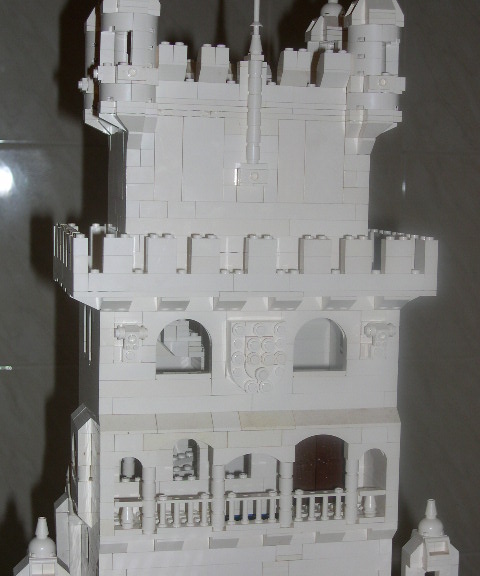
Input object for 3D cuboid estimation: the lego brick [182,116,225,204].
[{"bbox_3d":[-0.021,-0.073,0.656,0.024,0.048,0.008,0,6,-13],"label":"lego brick"}]

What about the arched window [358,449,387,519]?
[{"bbox_3d":[0.077,0.114,0.674,0.016,0.041,0.009,0,6,-13],"label":"arched window"}]

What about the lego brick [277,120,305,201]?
[{"bbox_3d":[0.029,-0.073,0.668,0.016,0.048,0.008,0,6,-13],"label":"lego brick"}]

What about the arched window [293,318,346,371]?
[{"bbox_3d":[0.046,0.032,0.667,0.032,0.031,0.009,0,6,-13],"label":"arched window"}]

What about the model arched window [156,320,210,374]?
[{"bbox_3d":[-0.032,0.032,0.648,0.032,0.031,0.009,0,6,-13],"label":"model arched window"}]

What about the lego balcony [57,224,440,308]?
[{"bbox_3d":[-0.004,-0.014,0.704,0.208,0.043,0.144,0,6,-13],"label":"lego balcony"}]

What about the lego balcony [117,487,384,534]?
[{"bbox_3d":[0.007,0.127,0.659,0.160,0.021,0.009,0,6,-13],"label":"lego balcony"}]

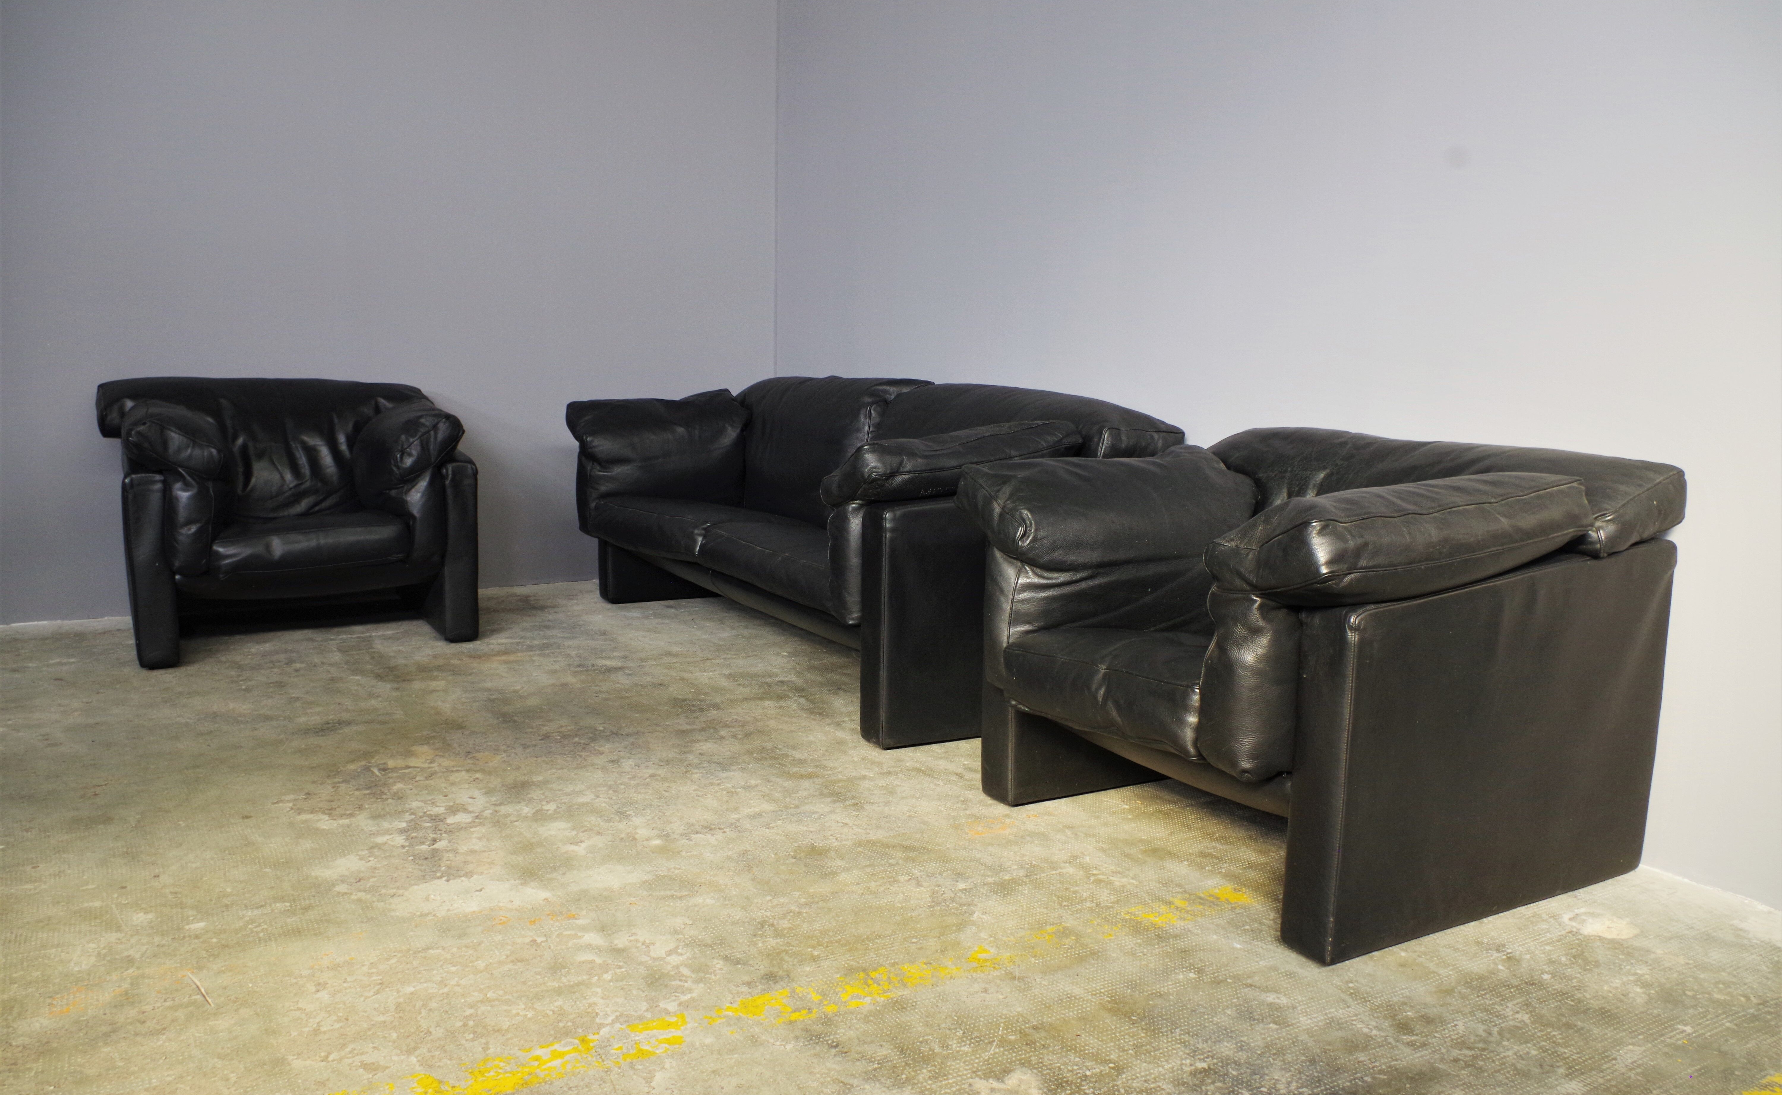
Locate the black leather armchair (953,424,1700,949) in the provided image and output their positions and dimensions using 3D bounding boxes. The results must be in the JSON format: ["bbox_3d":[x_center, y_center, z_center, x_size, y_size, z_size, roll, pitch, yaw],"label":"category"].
[{"bbox_3d":[0.795,0.182,2.666,0.945,0.788,1.002,-4,10,-30],"label":"black leather armchair"}]

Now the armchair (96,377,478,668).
[{"bbox_3d":[-1.959,-0.124,4.355,1.026,0.808,0.936,-4,10,-29],"label":"armchair"}]

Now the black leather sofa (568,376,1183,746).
[{"bbox_3d":[-0.197,-0.098,4.252,0.959,0.845,2.214,-4,10,-30],"label":"black leather sofa"}]

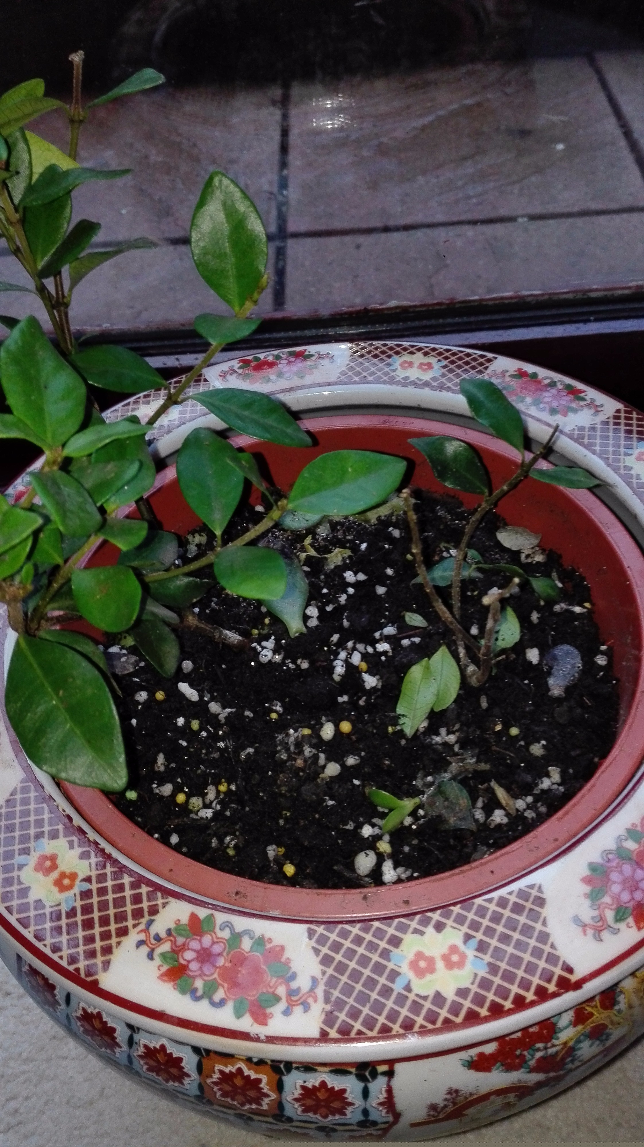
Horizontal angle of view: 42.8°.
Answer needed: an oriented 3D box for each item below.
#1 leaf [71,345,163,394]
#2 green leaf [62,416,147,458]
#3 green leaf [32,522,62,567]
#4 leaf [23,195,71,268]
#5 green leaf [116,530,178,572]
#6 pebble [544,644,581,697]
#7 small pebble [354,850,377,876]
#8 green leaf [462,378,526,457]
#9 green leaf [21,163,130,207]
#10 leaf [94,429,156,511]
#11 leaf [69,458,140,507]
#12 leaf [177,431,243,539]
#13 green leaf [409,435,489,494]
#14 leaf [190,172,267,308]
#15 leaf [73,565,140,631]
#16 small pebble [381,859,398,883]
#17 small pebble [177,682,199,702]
[{"bbox_3d":[-0.079,-0.078,0.318,0.037,0.007,0.019,19,68,-6],"label":"leaf"},{"bbox_3d":[-0.072,-0.045,0.277,0.030,0.008,0.015,-24,50,-27],"label":"green leaf"},{"bbox_3d":[-0.098,-0.012,0.295,0.013,0.007,0.021,-14,72,-14],"label":"green leaf"},{"bbox_3d":[-0.129,-0.165,0.385,0.021,0.009,0.044,8,84,-10],"label":"leaf"},{"bbox_3d":[-0.072,-0.009,0.340,0.025,0.006,0.017,-22,57,-9],"label":"green leaf"},{"bbox_3d":[0.085,0.033,0.286,0.013,0.009,0.018,-1,48,6],"label":"pebble"},{"bbox_3d":[0.013,0.087,0.248,0.007,0.006,0.008,-12,48,-4],"label":"small pebble"},{"bbox_3d":[0.076,-0.070,0.362,0.019,0.009,0.039,-37,83,-31],"label":"green leaf"},{"bbox_3d":[-0.084,-0.133,0.280,0.039,0.009,0.016,-16,49,-8],"label":"green leaf"},{"bbox_3d":[-0.080,-0.044,0.335,0.024,0.009,0.038,11,68,-7],"label":"leaf"},{"bbox_3d":[-0.083,-0.035,0.315,0.028,0.009,0.020,13,40,-6],"label":"leaf"},{"bbox_3d":[-0.043,-0.035,0.312,0.025,0.009,0.043,-9,71,-6],"label":"leaf"},{"bbox_3d":[0.045,-0.039,0.292,0.034,0.007,0.017,34,93,8],"label":"green leaf"},{"bbox_3d":[-0.038,-0.136,0.335,0.029,0.009,0.056,-8,84,-4],"label":"leaf"},{"bbox_3d":[-0.064,0.008,0.243,0.019,0.007,0.021,-35,83,-16],"label":"leaf"},{"bbox_3d":[0.023,0.099,0.274,0.006,0.005,0.008,-7,48,0],"label":"small pebble"},{"bbox_3d":[-0.052,0.046,0.320,0.012,0.004,0.004,32,60,29],"label":"small pebble"}]

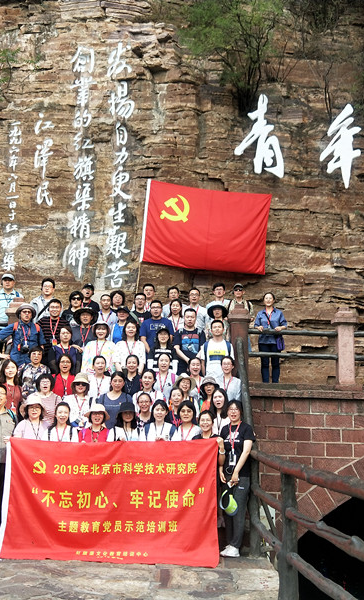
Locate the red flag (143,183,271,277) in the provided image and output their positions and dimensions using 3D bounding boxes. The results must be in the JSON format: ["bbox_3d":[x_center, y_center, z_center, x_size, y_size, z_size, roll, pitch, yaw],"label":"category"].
[{"bbox_3d":[0.402,-1.161,9.300,1.990,1.320,0.100,7,-7,-4],"label":"red flag"}]

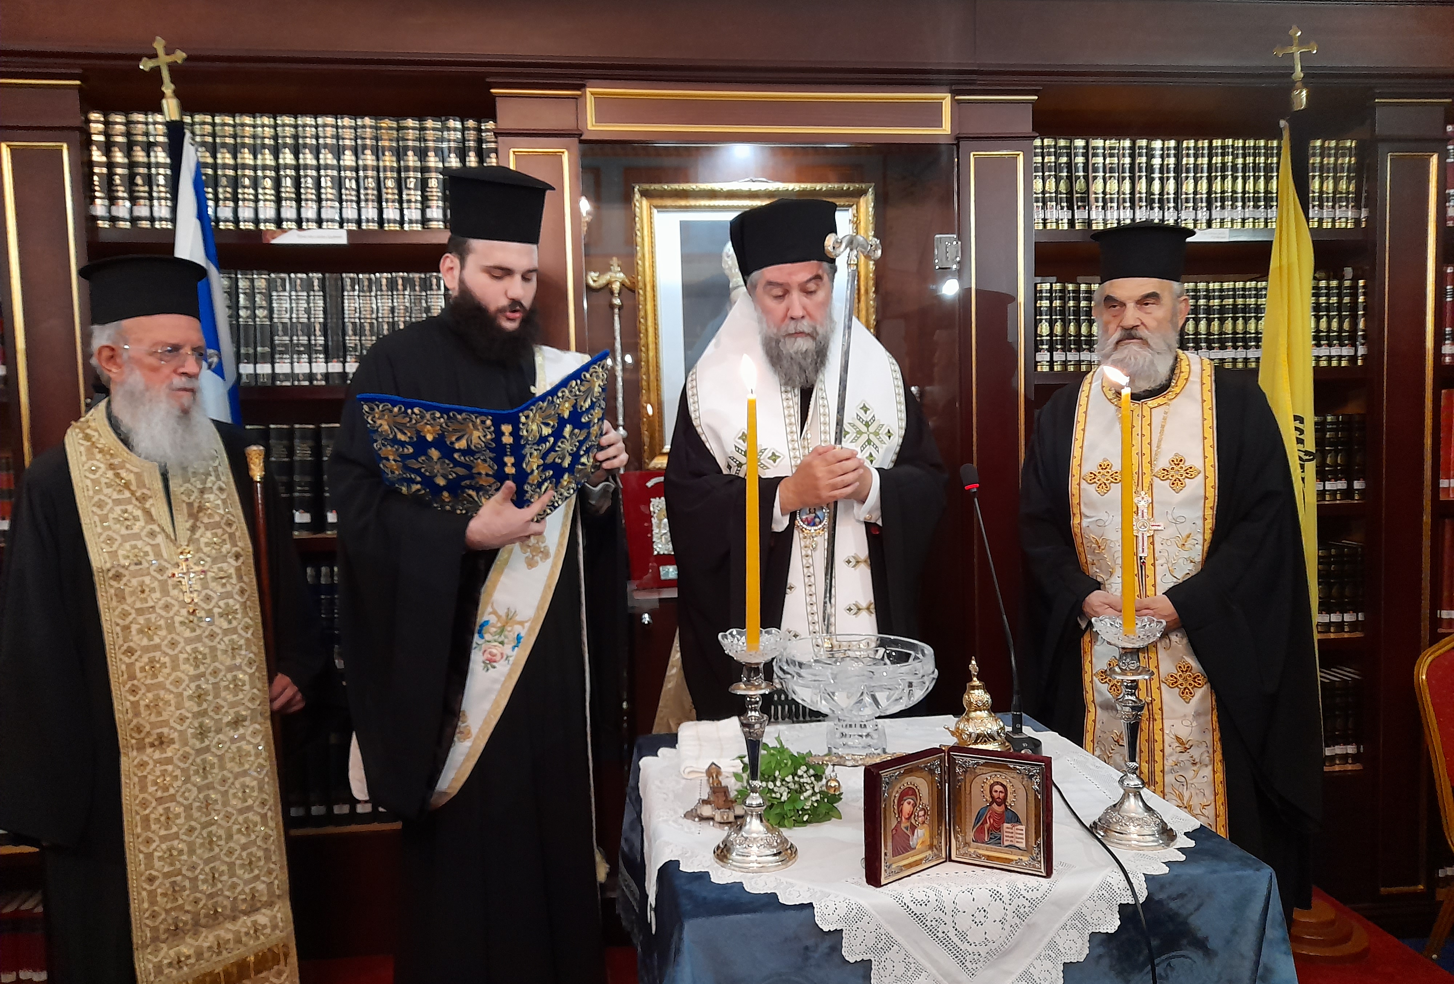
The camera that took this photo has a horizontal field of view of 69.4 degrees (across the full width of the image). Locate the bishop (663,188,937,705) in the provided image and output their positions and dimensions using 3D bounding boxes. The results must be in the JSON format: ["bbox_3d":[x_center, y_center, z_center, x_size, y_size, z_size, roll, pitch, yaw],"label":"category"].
[{"bbox_3d":[0.169,0.279,2.244,0.600,1.776,0.460,-2,4,-3],"label":"bishop"}]

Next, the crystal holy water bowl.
[{"bbox_3d":[0.216,0.343,1.773,0.270,0.178,0.270,-2,4,0],"label":"crystal holy water bowl"}]

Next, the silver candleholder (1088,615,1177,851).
[{"bbox_3d":[0.545,0.318,1.412,0.110,0.291,0.110,-2,4,-8],"label":"silver candleholder"}]

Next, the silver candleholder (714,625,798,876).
[{"bbox_3d":[0.034,0.333,1.370,0.110,0.294,0.110,-2,4,-8],"label":"silver candleholder"}]

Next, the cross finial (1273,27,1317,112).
[{"bbox_3d":[1.343,-0.996,2.471,0.110,0.196,0.042,-7,4,-6],"label":"cross finial"}]

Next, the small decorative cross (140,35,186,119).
[{"bbox_3d":[-1.284,-0.946,2.406,0.108,0.191,0.042,-9,4,-5],"label":"small decorative cross"}]

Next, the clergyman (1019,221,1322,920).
[{"bbox_3d":[0.984,0.276,2.344,0.630,1.727,0.450,0,4,22],"label":"clergyman"}]

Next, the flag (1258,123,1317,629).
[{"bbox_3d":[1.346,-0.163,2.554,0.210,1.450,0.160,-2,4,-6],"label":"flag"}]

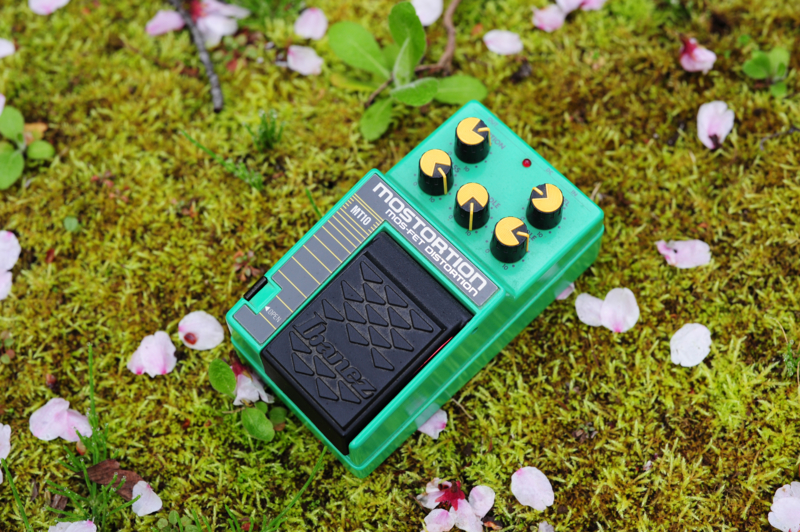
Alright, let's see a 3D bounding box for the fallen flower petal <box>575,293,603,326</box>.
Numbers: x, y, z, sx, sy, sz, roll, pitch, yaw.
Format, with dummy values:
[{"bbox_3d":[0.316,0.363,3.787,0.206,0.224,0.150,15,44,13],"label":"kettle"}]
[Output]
[{"bbox_3d":[0.073,0.017,0.464,0.014,0.004,0.011,23,69,12],"label":"fallen flower petal"}]

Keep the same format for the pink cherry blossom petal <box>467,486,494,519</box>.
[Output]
[{"bbox_3d":[0.029,0.086,0.444,0.011,0.004,0.012,0,70,3],"label":"pink cherry blossom petal"}]

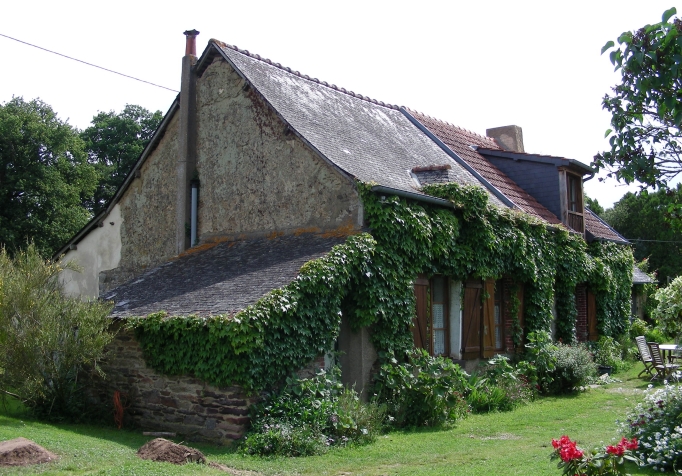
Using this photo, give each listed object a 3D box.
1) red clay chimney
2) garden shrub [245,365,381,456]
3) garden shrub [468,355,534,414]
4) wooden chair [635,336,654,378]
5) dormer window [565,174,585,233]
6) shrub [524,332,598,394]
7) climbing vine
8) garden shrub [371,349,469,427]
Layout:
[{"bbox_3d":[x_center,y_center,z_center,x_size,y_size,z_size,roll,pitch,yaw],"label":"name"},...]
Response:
[{"bbox_3d":[-3.368,-4.400,16.873,0.360,0.651,0.360,0,-7,0],"label":"red clay chimney"},{"bbox_3d":[-0.370,2.320,10.150,1.500,1.120,1.750,-6,-9,42],"label":"garden shrub"},{"bbox_3d":[2.930,2.680,13.950,1.100,0.950,1.300,-6,-9,42],"label":"garden shrub"},{"bbox_3d":[7.555,2.941,18.400,0.640,1.040,0.520,-6,-9,40],"label":"wooden chair"},{"bbox_3d":[5.961,-0.855,19.131,0.240,1.510,1.125,-6,-9,42],"label":"dormer window"},{"bbox_3d":[4.660,2.630,15.880,1.200,1.320,1.550,-6,-9,42],"label":"shrub"},{"bbox_3d":[2.534,1.143,17.375,3.450,4.000,15.000,-6,-9,42],"label":"climbing vine"},{"bbox_3d":[1.280,2.420,12.250,1.300,1.220,1.500,-6,-9,42],"label":"garden shrub"}]

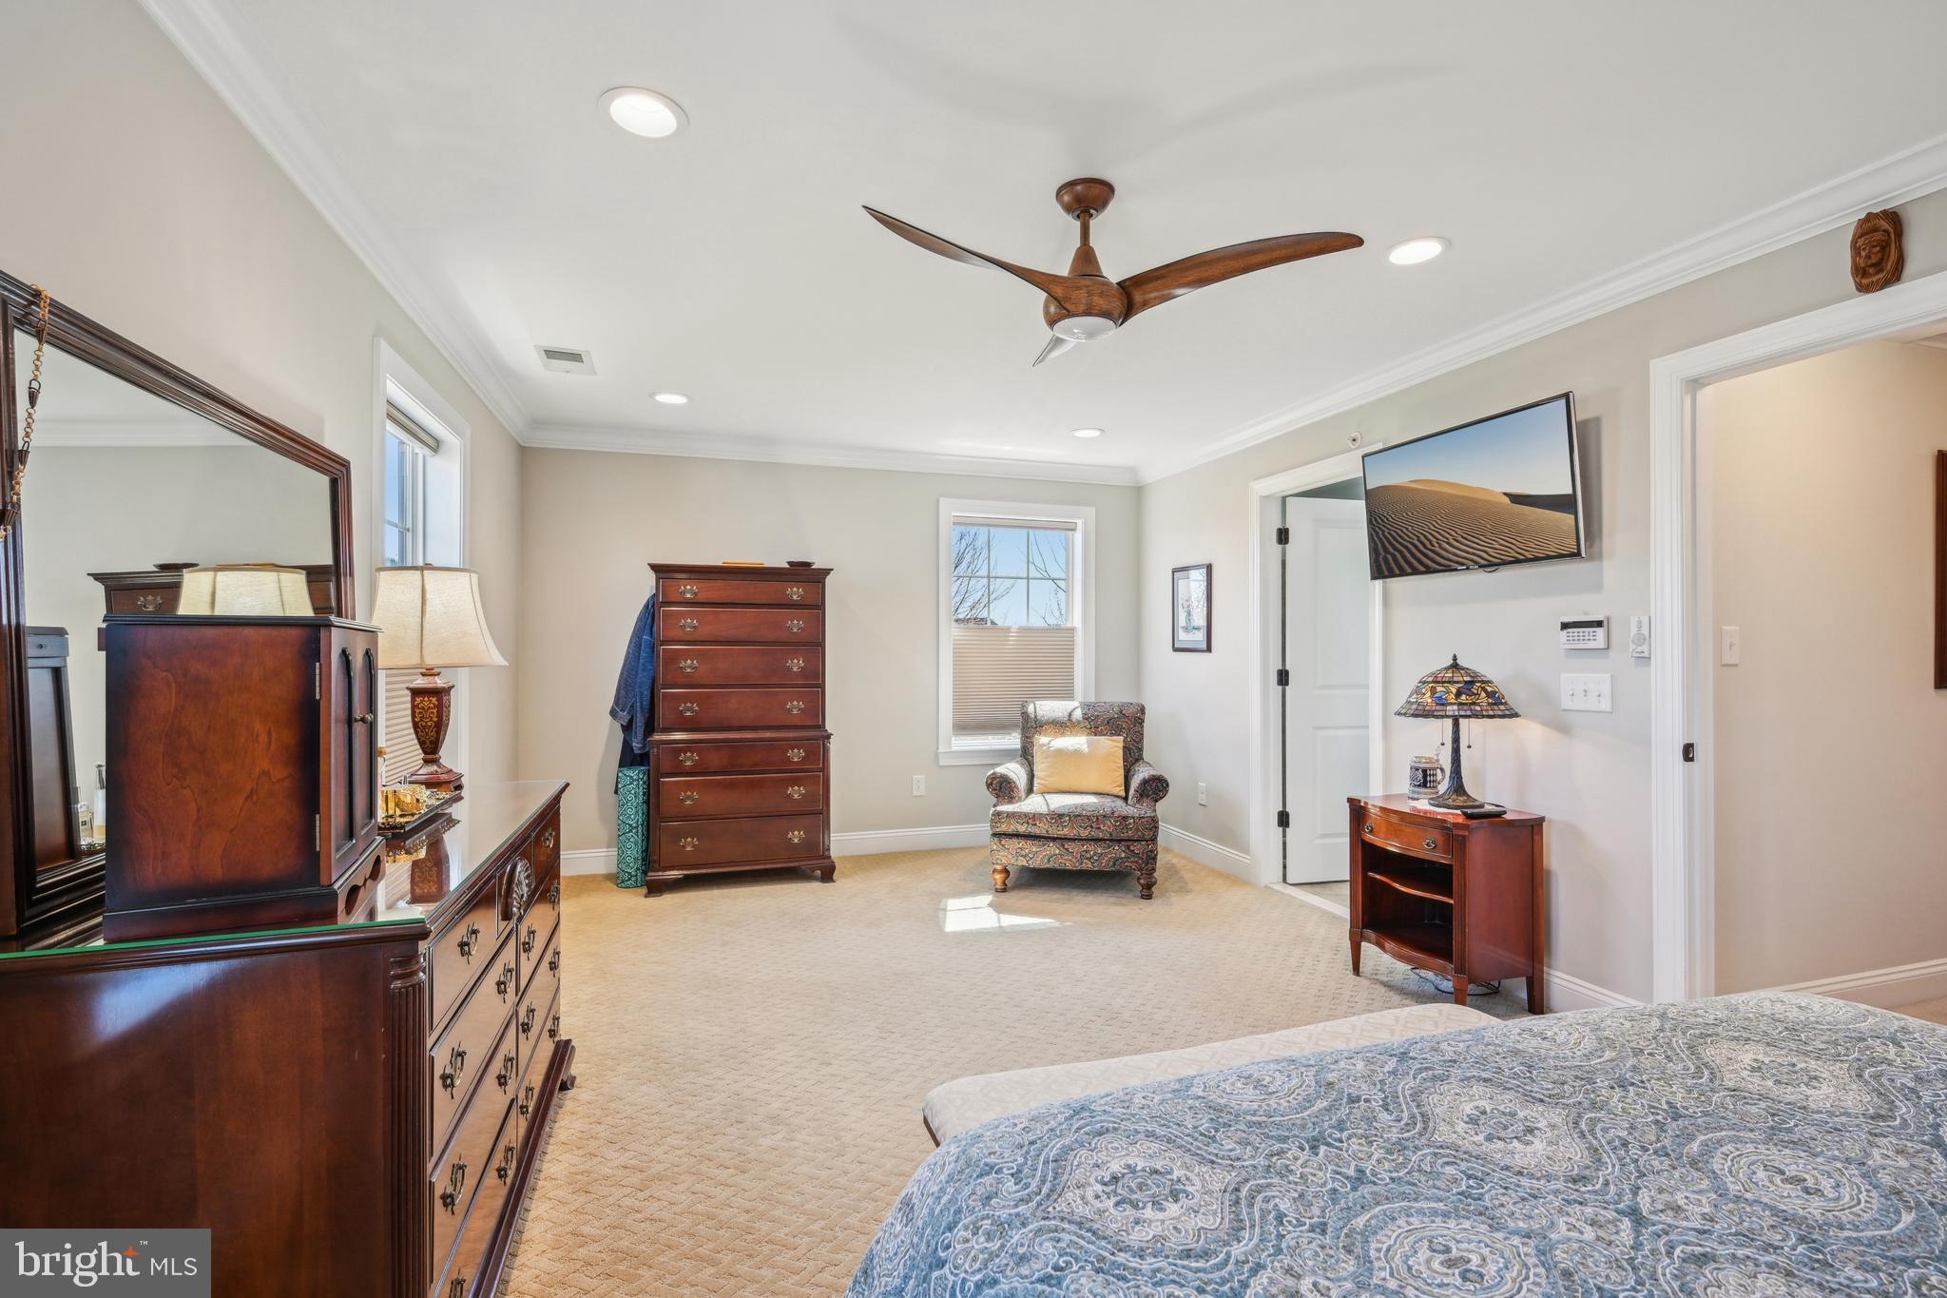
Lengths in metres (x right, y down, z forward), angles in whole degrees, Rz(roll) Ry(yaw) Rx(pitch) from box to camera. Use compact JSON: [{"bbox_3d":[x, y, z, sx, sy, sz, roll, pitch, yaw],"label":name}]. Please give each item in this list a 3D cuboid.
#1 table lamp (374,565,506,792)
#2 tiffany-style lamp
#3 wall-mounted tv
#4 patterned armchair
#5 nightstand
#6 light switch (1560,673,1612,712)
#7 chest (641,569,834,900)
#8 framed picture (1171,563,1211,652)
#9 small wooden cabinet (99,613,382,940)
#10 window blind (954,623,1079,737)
[{"bbox_3d":[-1.430,0.082,2.282,0.360,0.606,0.355,0,0,-18],"label":"table lamp"},{"bbox_3d":[1.718,0.289,3.080,0.395,0.530,0.395,0,0,-18],"label":"tiffany-style lamp"},{"bbox_3d":[1.830,-0.557,3.234,0.050,0.530,0.910,-5,1,-18],"label":"wall-mounted tv"},{"bbox_3d":[0.576,0.783,4.808,0.930,0.942,0.880,0,0,9],"label":"patterned armchair"},{"bbox_3d":[1.685,0.912,3.135,0.385,0.674,0.537,0,0,-18],"label":"nightstand"},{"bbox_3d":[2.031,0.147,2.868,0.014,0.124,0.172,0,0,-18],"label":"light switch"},{"bbox_3d":[-1.272,0.416,4.747,0.945,1.677,0.510,0,0,-18],"label":"chest"},{"bbox_3d":[1.303,-0.235,5.136,0.022,0.516,0.436,0,0,-18],"label":"framed picture"},{"bbox_3d":[-1.105,0.171,1.354,0.250,0.424,0.369,0,0,-25],"label":"small wooden cabinet"},{"bbox_3d":[0.254,0.209,5.674,0.900,0.711,0.040,0,0,-18],"label":"window blind"}]

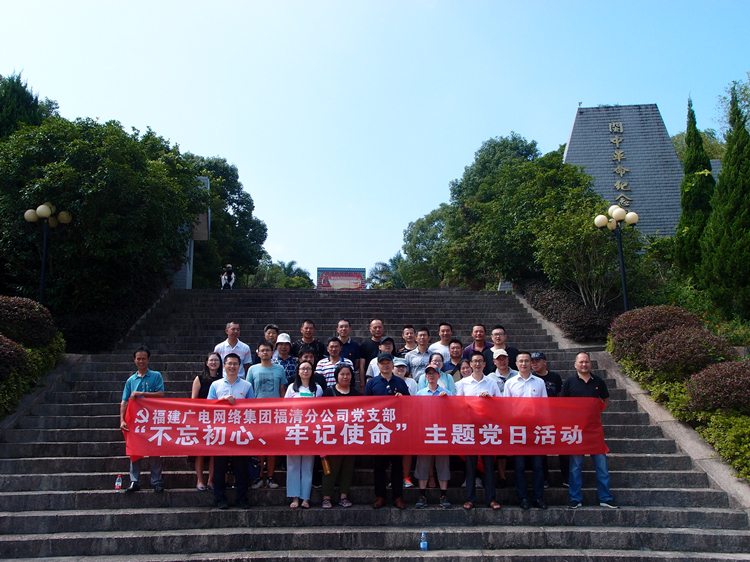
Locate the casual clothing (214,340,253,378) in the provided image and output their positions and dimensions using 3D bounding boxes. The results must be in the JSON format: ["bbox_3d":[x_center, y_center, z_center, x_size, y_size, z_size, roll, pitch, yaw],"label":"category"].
[{"bbox_3d":[-1.874,1.117,8.605,0.510,0.700,0.300,1,-12,-6],"label":"casual clothing"}]

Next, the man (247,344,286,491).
[{"bbox_3d":[-1.268,1.553,7.595,0.480,1.711,0.320,1,-13,-5],"label":"man"}]

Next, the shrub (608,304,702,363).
[{"bbox_3d":[4.762,0.908,11.032,1.550,1.022,1.450,-1,-12,0],"label":"shrub"}]

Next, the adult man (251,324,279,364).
[{"bbox_3d":[-1.403,1.419,8.641,0.490,1.706,0.300,1,-12,-5],"label":"adult man"}]

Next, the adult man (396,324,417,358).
[{"bbox_3d":[0.434,1.390,8.425,0.470,1.650,0.320,-1,-12,1],"label":"adult man"}]

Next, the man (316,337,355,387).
[{"bbox_3d":[-0.490,1.512,8.064,0.480,1.640,0.320,0,-12,-2],"label":"man"}]

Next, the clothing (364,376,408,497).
[{"bbox_3d":[0.131,1.763,7.397,0.510,1.410,0.310,0,-12,0],"label":"clothing"}]

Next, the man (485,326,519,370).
[{"bbox_3d":[1.663,1.416,8.544,0.510,1.673,0.300,-1,-12,5],"label":"man"}]

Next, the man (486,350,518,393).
[{"bbox_3d":[1.542,1.637,7.795,0.500,1.634,0.300,-1,-12,5],"label":"man"}]

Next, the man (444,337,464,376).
[{"bbox_3d":[1.013,1.547,8.176,0.480,1.617,0.300,-1,-12,3],"label":"man"}]

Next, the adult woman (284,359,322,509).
[{"bbox_3d":[-0.808,1.721,7.346,0.460,1.649,0.340,0,-12,-3],"label":"adult woman"}]

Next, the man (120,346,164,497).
[{"bbox_3d":[-2.704,1.590,7.556,0.500,1.661,0.360,2,-13,-8],"label":"man"}]

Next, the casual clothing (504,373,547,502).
[{"bbox_3d":[1.713,1.762,7.397,0.500,1.433,0.300,-2,-12,6],"label":"casual clothing"}]

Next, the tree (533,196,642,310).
[{"bbox_3d":[4.823,-0.452,14.678,2.400,3.084,2.300,1,-13,-3],"label":"tree"}]

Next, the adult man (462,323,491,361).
[{"bbox_3d":[1.363,1.422,8.640,0.490,1.699,0.300,-1,-12,4],"label":"adult man"}]

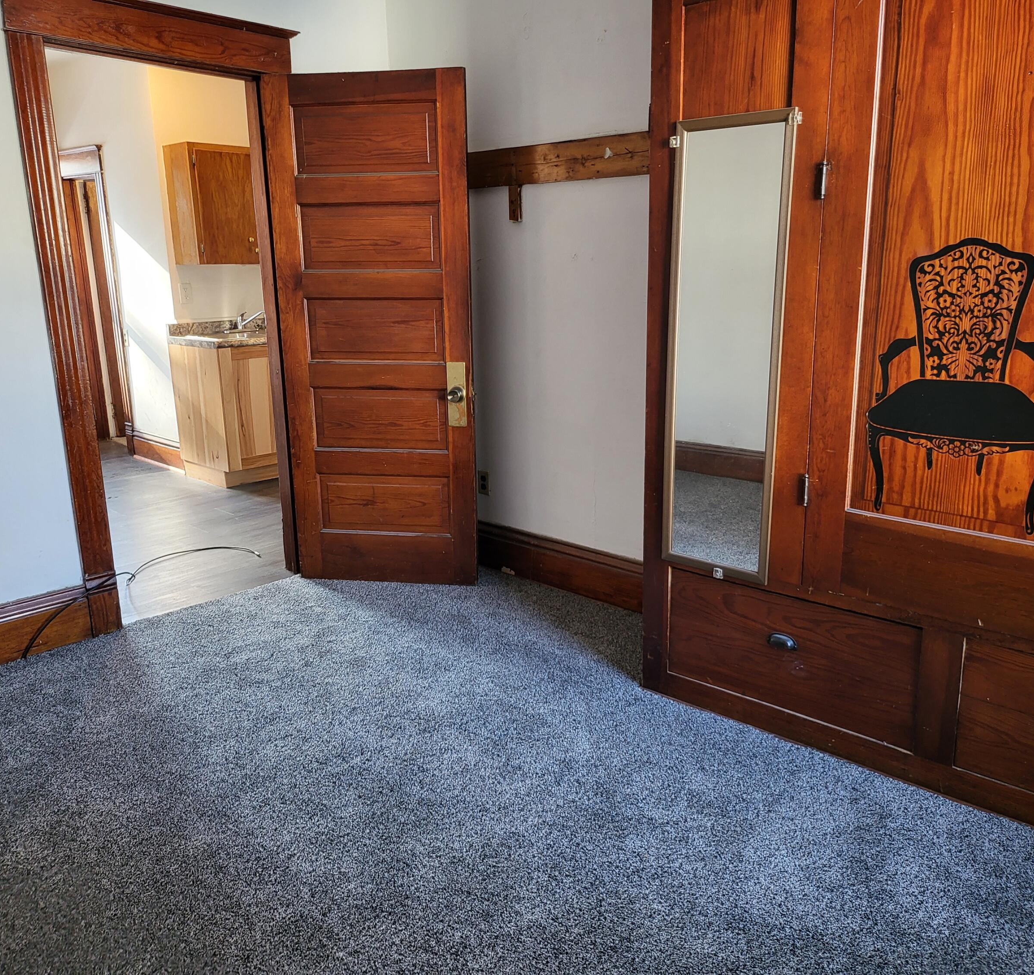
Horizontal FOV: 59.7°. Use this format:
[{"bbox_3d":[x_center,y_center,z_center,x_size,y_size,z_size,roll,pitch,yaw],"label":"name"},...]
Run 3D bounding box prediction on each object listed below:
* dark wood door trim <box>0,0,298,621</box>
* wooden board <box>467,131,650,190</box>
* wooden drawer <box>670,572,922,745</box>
[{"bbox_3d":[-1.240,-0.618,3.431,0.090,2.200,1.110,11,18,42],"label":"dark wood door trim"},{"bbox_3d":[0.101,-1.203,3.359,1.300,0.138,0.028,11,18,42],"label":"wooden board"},{"bbox_3d":[0.858,0.417,2.610,0.735,0.332,0.420,11,18,42],"label":"wooden drawer"}]

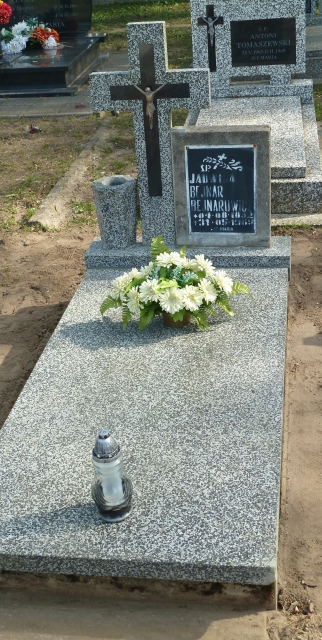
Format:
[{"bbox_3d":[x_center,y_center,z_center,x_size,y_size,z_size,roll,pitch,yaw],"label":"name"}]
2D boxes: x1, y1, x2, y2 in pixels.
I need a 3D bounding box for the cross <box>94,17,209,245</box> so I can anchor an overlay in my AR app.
[{"bbox_3d":[-0.029,-0.776,3.508,0.495,0.959,0.062,1,28,9],"label":"cross"}]

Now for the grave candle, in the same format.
[{"bbox_3d":[-0.131,0.407,2.155,0.109,0.277,0.109,1,28,9],"label":"grave candle"}]

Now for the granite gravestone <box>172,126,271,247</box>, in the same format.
[{"bbox_3d":[0.270,-0.581,3.607,0.419,0.519,0.085,0,24,9],"label":"granite gravestone"}]

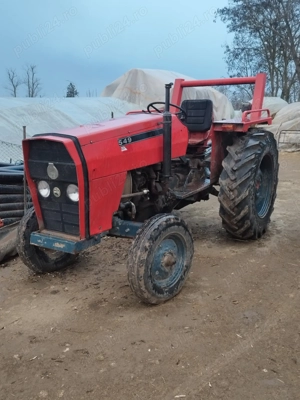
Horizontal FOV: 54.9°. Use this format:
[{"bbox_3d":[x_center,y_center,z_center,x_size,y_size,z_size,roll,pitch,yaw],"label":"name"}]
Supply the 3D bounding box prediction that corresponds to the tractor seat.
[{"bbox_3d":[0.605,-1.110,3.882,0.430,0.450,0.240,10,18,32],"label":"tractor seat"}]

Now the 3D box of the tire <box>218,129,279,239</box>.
[{"bbox_3d":[1.306,-0.196,3.705,0.410,1.365,1.365,10,18,32],"label":"tire"}]

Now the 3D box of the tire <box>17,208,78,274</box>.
[{"bbox_3d":[-1.000,0.390,3.020,0.175,0.720,0.720,12,19,37],"label":"tire"}]

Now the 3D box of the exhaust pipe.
[{"bbox_3d":[0.165,-0.623,2.685,0.090,0.890,0.090,0,15,0],"label":"exhaust pipe"}]

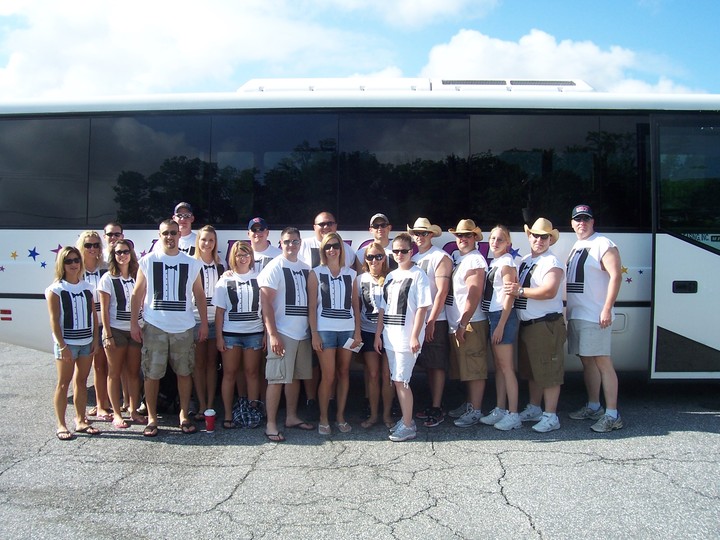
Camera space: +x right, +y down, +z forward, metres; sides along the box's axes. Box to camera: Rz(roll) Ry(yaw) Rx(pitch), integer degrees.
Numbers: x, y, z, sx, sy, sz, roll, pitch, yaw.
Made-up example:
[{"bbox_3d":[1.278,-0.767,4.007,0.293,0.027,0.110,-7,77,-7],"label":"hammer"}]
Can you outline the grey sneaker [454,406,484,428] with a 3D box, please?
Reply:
[{"bbox_3d":[0.968,1.299,6.250,0.115,0.125,0.305,2,2,34],"label":"grey sneaker"}]

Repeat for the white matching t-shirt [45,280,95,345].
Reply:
[{"bbox_3d":[-2.324,0.341,5.678,0.400,0.510,0.260,0,0,-38],"label":"white matching t-shirt"}]

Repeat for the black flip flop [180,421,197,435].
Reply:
[{"bbox_3d":[-1.415,1.282,5.830,0.120,0.075,0.290,0,1,-20],"label":"black flip flop"}]

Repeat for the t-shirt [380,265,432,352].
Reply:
[{"bbox_3d":[0.386,0.320,5.870,0.470,0.720,0.290,1,0,40],"label":"t-shirt"}]

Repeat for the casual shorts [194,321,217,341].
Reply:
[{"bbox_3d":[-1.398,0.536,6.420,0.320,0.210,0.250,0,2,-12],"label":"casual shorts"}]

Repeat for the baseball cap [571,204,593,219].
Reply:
[{"bbox_3d":[1.952,-0.512,6.220,0.180,0.130,0.270,1,2,20],"label":"baseball cap"}]

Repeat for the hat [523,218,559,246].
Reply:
[{"bbox_3d":[1.591,-0.333,6.200,0.310,0.170,0.370,13,7,29],"label":"hat"}]

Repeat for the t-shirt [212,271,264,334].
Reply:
[{"bbox_3d":[-1.057,0.288,6.180,0.470,0.560,0.290,0,0,-10],"label":"t-shirt"}]

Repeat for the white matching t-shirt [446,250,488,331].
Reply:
[{"bbox_3d":[0.964,0.175,6.345,0.340,0.700,0.470,1,0,-24],"label":"white matching t-shirt"}]

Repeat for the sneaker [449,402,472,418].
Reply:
[{"bbox_3d":[0.963,1.302,6.575,0.305,0.120,0.115,0,0,-32],"label":"sneaker"}]

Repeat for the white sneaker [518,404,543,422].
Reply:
[{"bbox_3d":[1.550,1.307,6.450,0.290,0.120,0.110,0,0,-33],"label":"white sneaker"}]

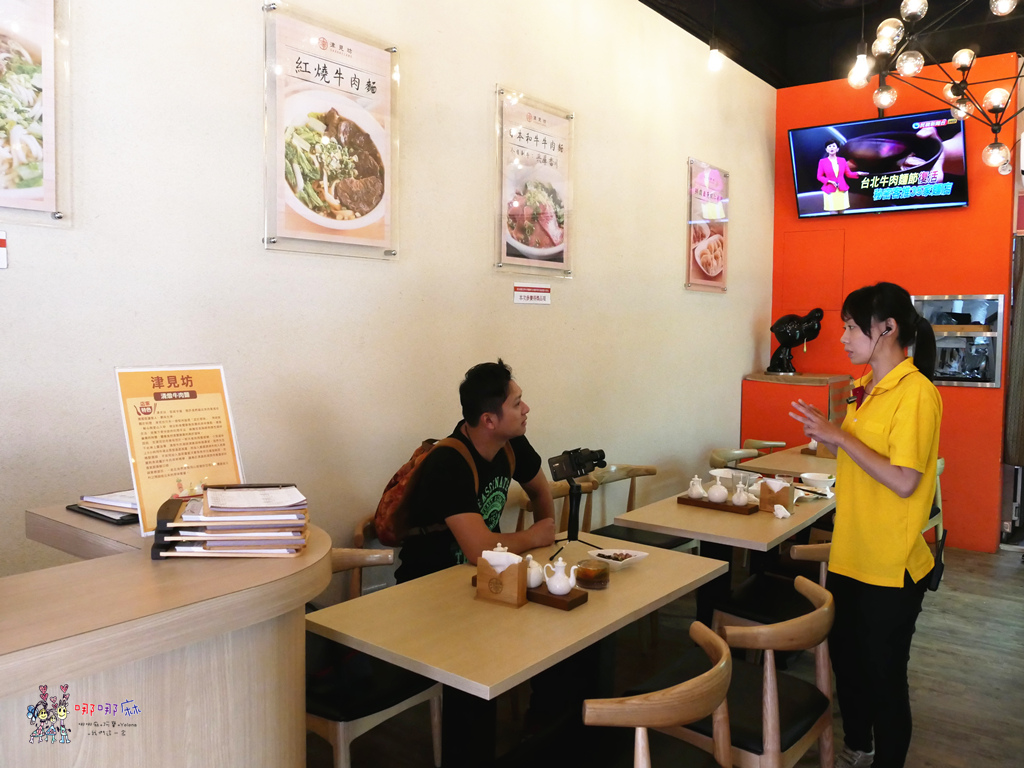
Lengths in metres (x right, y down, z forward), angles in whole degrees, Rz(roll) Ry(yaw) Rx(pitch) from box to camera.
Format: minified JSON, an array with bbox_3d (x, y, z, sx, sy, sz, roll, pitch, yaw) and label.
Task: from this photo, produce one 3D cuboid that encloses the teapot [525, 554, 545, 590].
[{"bbox_3d":[0.047,0.501,2.233,0.085,0.092,0.085,1,4,0],"label":"teapot"}]

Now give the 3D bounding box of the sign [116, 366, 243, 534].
[{"bbox_3d":[-0.600,0.113,1.518,0.020,0.300,0.213,-18,-8,38],"label":"sign"}]

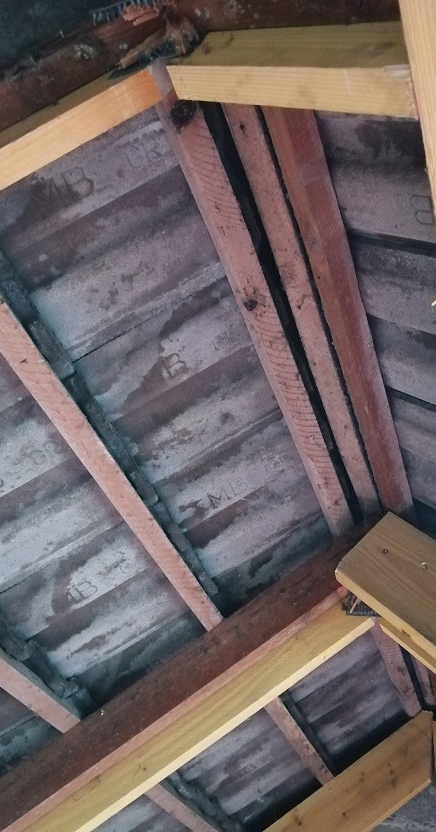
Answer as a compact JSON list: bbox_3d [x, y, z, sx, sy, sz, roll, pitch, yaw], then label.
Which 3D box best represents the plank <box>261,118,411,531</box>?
[{"bbox_3d":[0.243,-0.114,1.107,0.046,0.044,0.950,39,-19,48],"label":"plank"}]

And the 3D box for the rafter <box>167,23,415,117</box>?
[{"bbox_3d":[0.074,-0.308,0.542,0.090,0.360,0.035,-36,-50,-12],"label":"rafter"}]

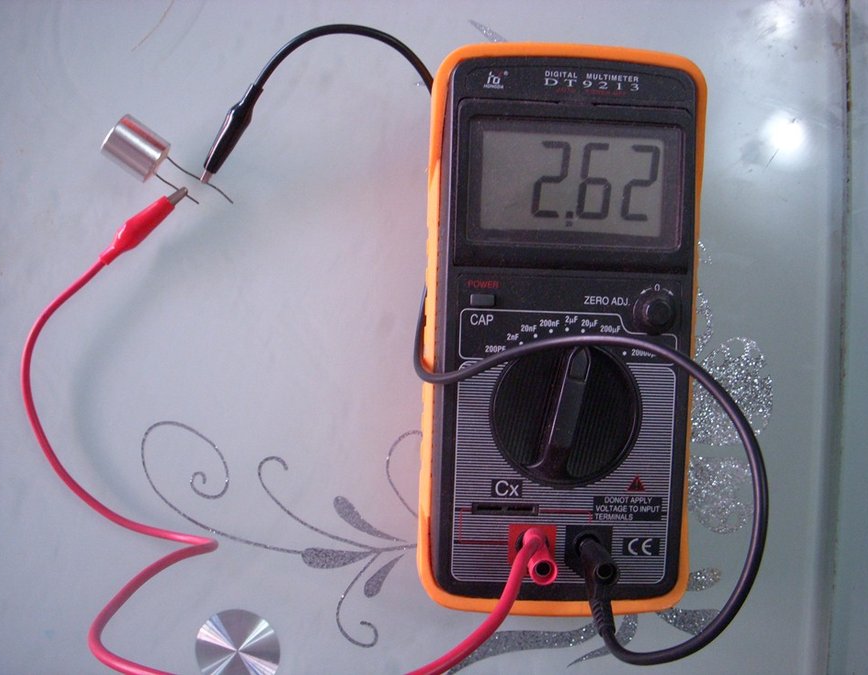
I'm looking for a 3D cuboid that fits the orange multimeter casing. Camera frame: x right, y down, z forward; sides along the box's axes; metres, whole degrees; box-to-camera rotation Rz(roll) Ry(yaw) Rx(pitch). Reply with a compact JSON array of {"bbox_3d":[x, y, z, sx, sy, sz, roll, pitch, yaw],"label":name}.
[{"bbox_3d":[0.043,-0.003,0.344,0.093,0.040,0.194,2,91,-3],"label":"orange multimeter casing"}]

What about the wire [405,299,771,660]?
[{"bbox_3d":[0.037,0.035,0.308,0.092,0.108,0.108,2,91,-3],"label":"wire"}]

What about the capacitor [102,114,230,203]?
[{"bbox_3d":[-0.094,-0.059,0.350,0.048,0.016,0.016,35,89,-3],"label":"capacitor"}]

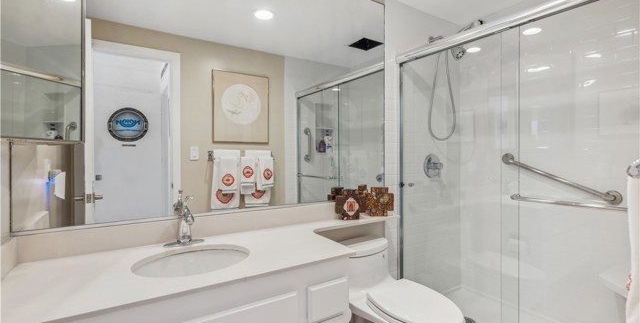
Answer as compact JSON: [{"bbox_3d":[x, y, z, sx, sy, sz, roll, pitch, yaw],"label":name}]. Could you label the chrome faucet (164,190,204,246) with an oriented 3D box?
[{"bbox_3d":[-0.590,0.270,1.256,0.168,0.210,0.150,-1,1,-32],"label":"chrome faucet"}]

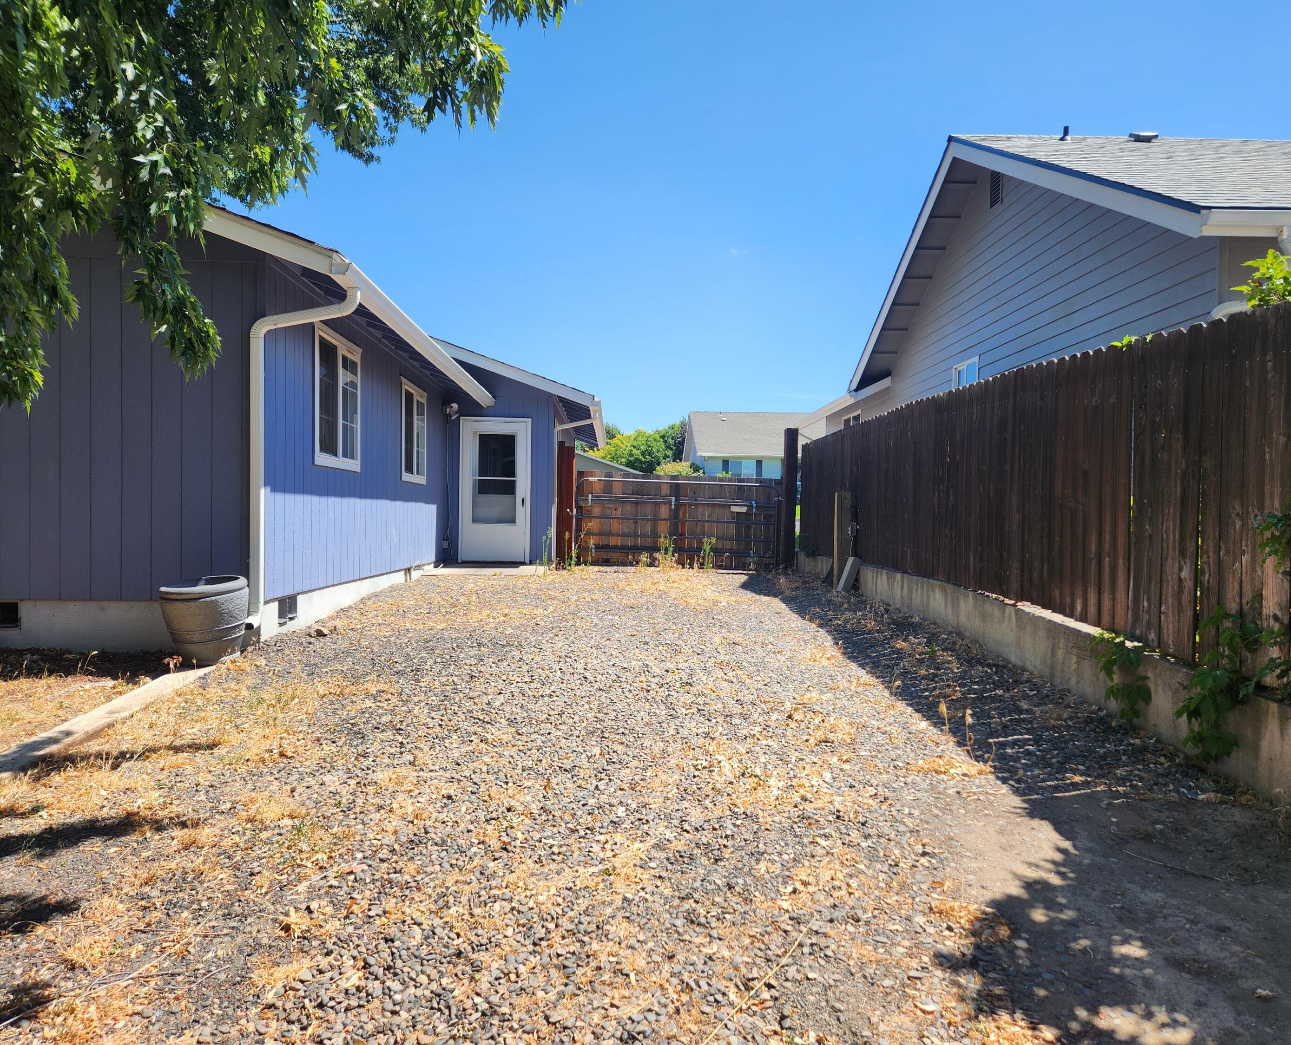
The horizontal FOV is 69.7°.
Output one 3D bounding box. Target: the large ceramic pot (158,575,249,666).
[{"bbox_3d":[-2.810,0.628,5.940,0.520,0.490,0.520,-3,5,-2],"label":"large ceramic pot"}]

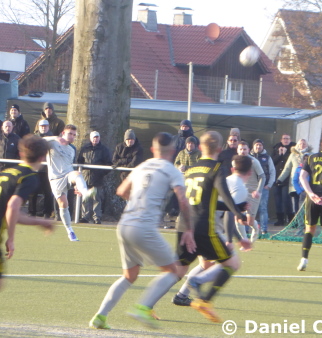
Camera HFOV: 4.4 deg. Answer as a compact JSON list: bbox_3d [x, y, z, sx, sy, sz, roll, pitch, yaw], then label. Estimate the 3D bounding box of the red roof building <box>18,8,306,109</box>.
[{"bbox_3d":[0.200,-3.800,212.000,10.300,7.400,13.300,3,1,40],"label":"red roof building"}]

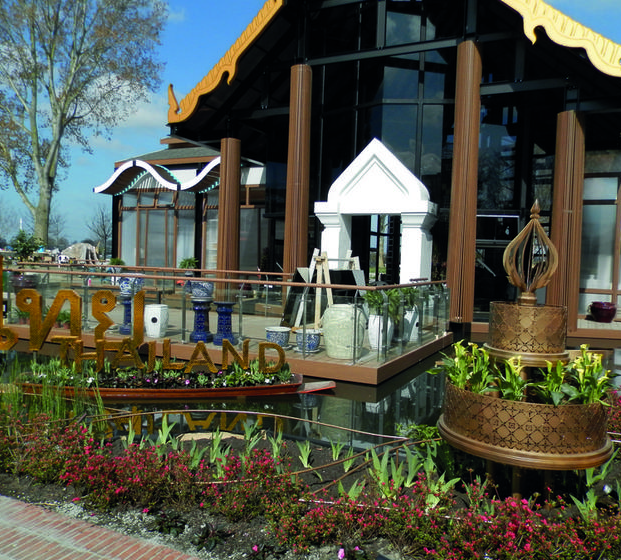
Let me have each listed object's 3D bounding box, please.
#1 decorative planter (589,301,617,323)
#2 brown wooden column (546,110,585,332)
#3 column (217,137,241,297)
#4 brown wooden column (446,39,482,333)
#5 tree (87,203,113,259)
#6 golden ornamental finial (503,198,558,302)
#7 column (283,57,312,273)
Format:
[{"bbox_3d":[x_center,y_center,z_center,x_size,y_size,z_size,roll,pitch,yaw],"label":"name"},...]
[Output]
[{"bbox_3d":[7.436,0.826,13.643,0.550,0.460,0.550,3,3,27],"label":"decorative planter"},{"bbox_3d":[4.641,-1.054,9.771,0.550,3.975,0.550,3,3,27],"label":"brown wooden column"},{"bbox_3d":[-1.971,-1.411,13.177,0.550,3.975,0.550,2,2,0],"label":"column"},{"bbox_3d":[3.029,-1.914,10.582,0.550,5.520,0.550,3,3,27],"label":"brown wooden column"},{"bbox_3d":[-23.678,-5.460,62.000,4.200,7.000,4.200,3,3,27],"label":"tree"},{"bbox_3d":[1.439,-0.175,3.500,0.335,0.690,0.335,3,3,27],"label":"golden ornamental finial"},{"bbox_3d":[-0.289,-2.093,12.292,0.550,5.520,0.550,2,2,0],"label":"column"}]

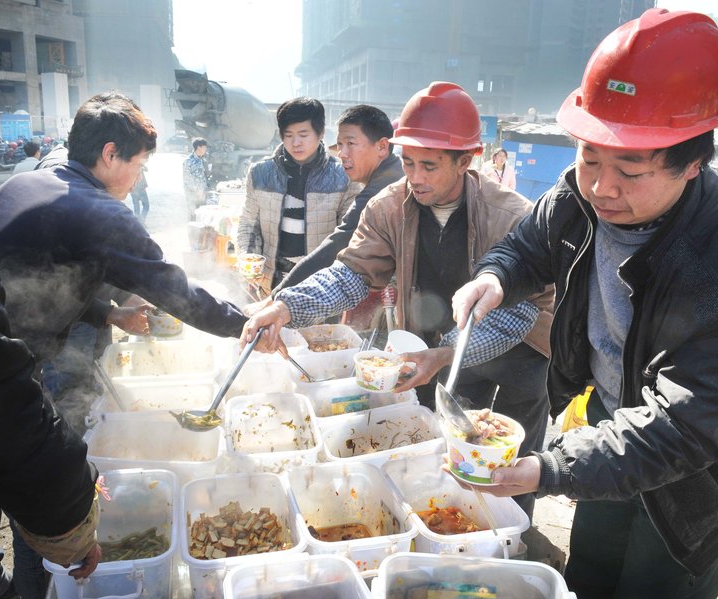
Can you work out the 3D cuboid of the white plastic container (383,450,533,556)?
[{"bbox_3d":[0.222,0.554,1.459,0.260,0.210,0.325,-3,15,-15],"label":"white plastic container"}]

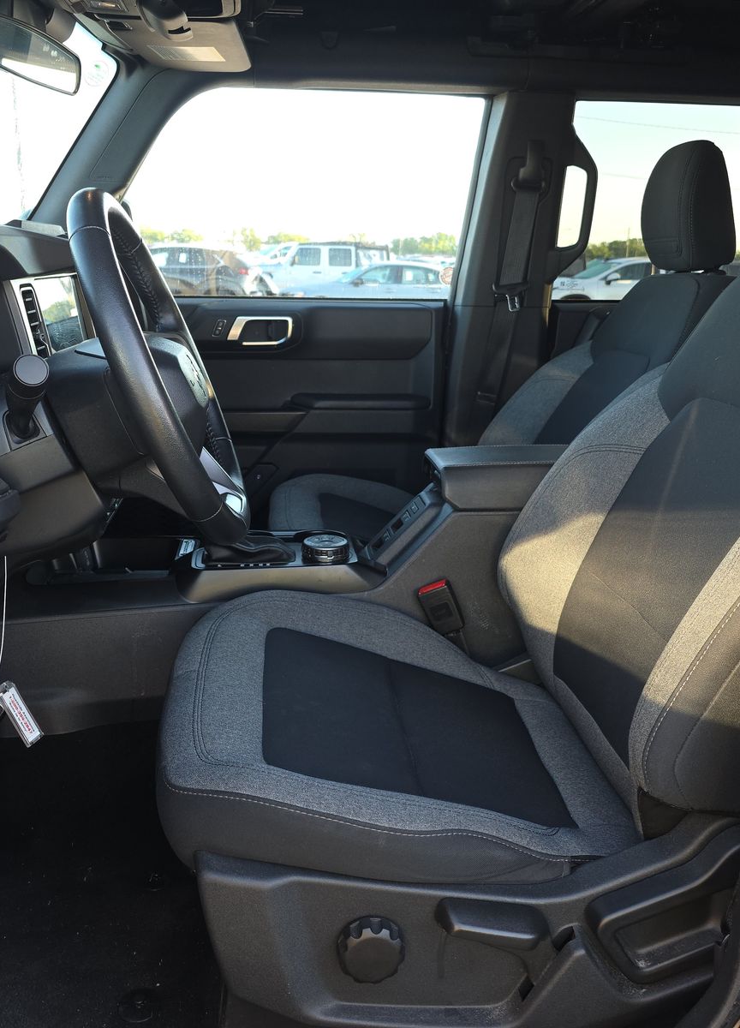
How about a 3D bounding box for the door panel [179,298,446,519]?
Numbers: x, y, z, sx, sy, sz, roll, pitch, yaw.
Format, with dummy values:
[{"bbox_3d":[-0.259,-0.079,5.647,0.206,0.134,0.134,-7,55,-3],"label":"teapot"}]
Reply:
[{"bbox_3d":[-0.280,-0.207,2.013,0.890,0.530,0.130,0,16,-6],"label":"door panel"}]

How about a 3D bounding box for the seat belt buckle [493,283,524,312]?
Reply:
[{"bbox_3d":[0.295,-0.460,1.937,0.068,0.062,0.028,0,16,-6],"label":"seat belt buckle"}]

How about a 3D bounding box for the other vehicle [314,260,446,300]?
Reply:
[{"bbox_3d":[0.194,-5.078,21.143,4.850,1.450,1.850,0,16,-6],"label":"other vehicle"}]

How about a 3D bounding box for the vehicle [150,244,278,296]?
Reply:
[{"bbox_3d":[-4.836,-5.693,22.436,4.650,1.680,1.880,0,16,-6],"label":"vehicle"}]

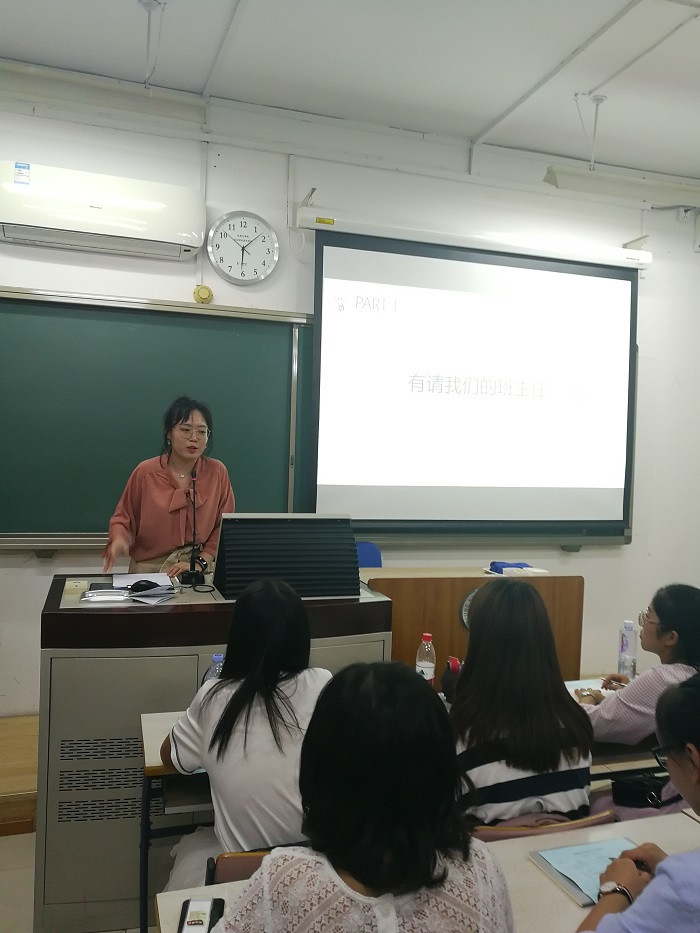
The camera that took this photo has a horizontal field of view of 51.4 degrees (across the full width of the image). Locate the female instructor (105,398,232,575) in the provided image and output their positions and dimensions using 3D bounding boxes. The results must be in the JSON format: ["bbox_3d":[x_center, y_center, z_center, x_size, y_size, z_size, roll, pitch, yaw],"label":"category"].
[{"bbox_3d":[-0.776,0.497,3.110,0.530,1.590,0.420,1,1,-19],"label":"female instructor"}]

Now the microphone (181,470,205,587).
[{"bbox_3d":[-0.611,0.233,2.840,0.095,0.434,0.125,1,1,-17],"label":"microphone"}]

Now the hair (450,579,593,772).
[{"bbox_3d":[0.415,0.489,1.760,0.310,0.410,0.270,1,1,-17],"label":"hair"}]

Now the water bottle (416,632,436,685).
[{"bbox_3d":[0.236,0.624,2.250,0.063,0.223,0.063,1,1,-17],"label":"water bottle"}]

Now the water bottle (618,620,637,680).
[{"bbox_3d":[0.970,0.644,2.545,0.064,0.212,0.064,1,1,-17],"label":"water bottle"}]

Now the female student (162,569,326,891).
[{"bbox_3d":[-0.226,0.865,1.650,0.430,1.210,0.580,1,1,-17],"label":"female student"}]

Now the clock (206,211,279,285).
[{"bbox_3d":[-0.576,-1.181,3.938,0.388,0.388,0.050,1,1,-17],"label":"clock"}]

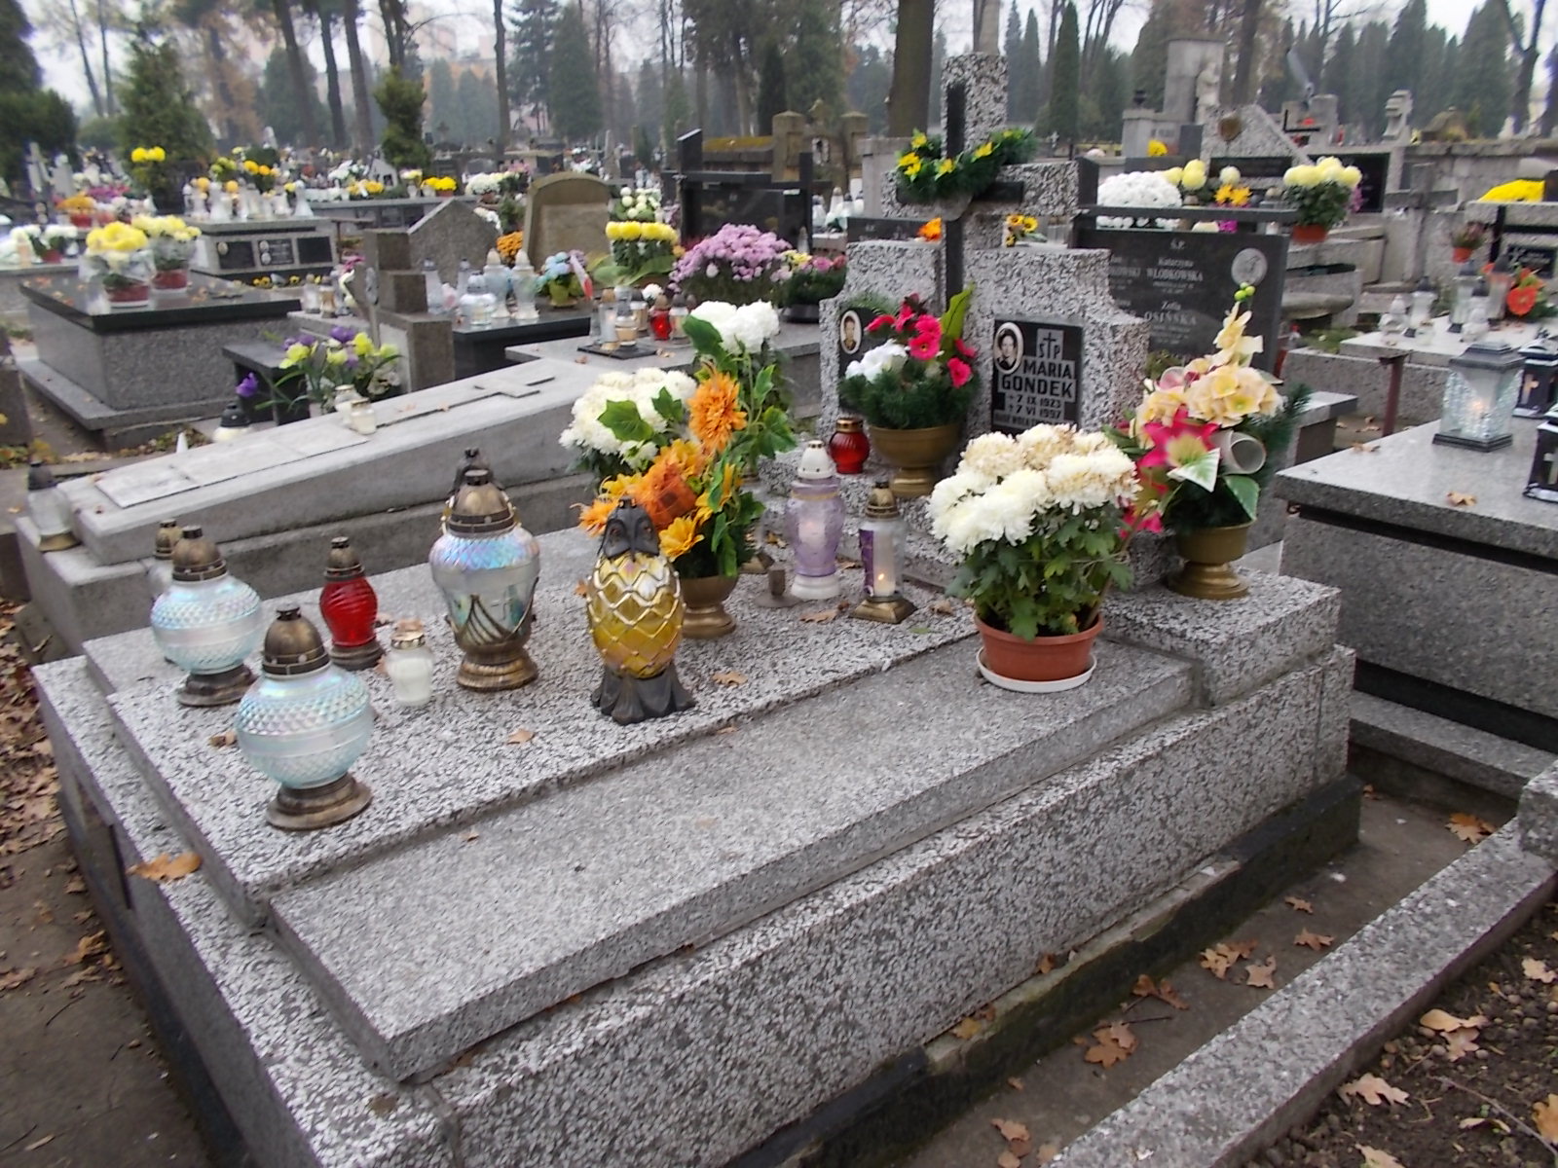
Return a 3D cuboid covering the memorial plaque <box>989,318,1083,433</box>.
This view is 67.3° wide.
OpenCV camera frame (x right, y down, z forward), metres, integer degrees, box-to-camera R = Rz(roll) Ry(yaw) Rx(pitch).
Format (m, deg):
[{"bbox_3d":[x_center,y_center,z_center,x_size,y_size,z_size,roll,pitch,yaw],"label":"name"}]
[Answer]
[{"bbox_3d":[0.596,-0.474,2.707,0.020,0.271,0.256,-16,24,-36],"label":"memorial plaque"}]

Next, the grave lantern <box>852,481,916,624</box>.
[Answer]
[{"bbox_3d":[0.220,-0.074,2.424,0.106,0.263,0.106,9,21,29],"label":"grave lantern"}]

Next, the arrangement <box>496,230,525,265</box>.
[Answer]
[{"bbox_3d":[-1.765,-2.235,7.800,0.290,0.270,0.280,-5,18,-11],"label":"arrangement"}]

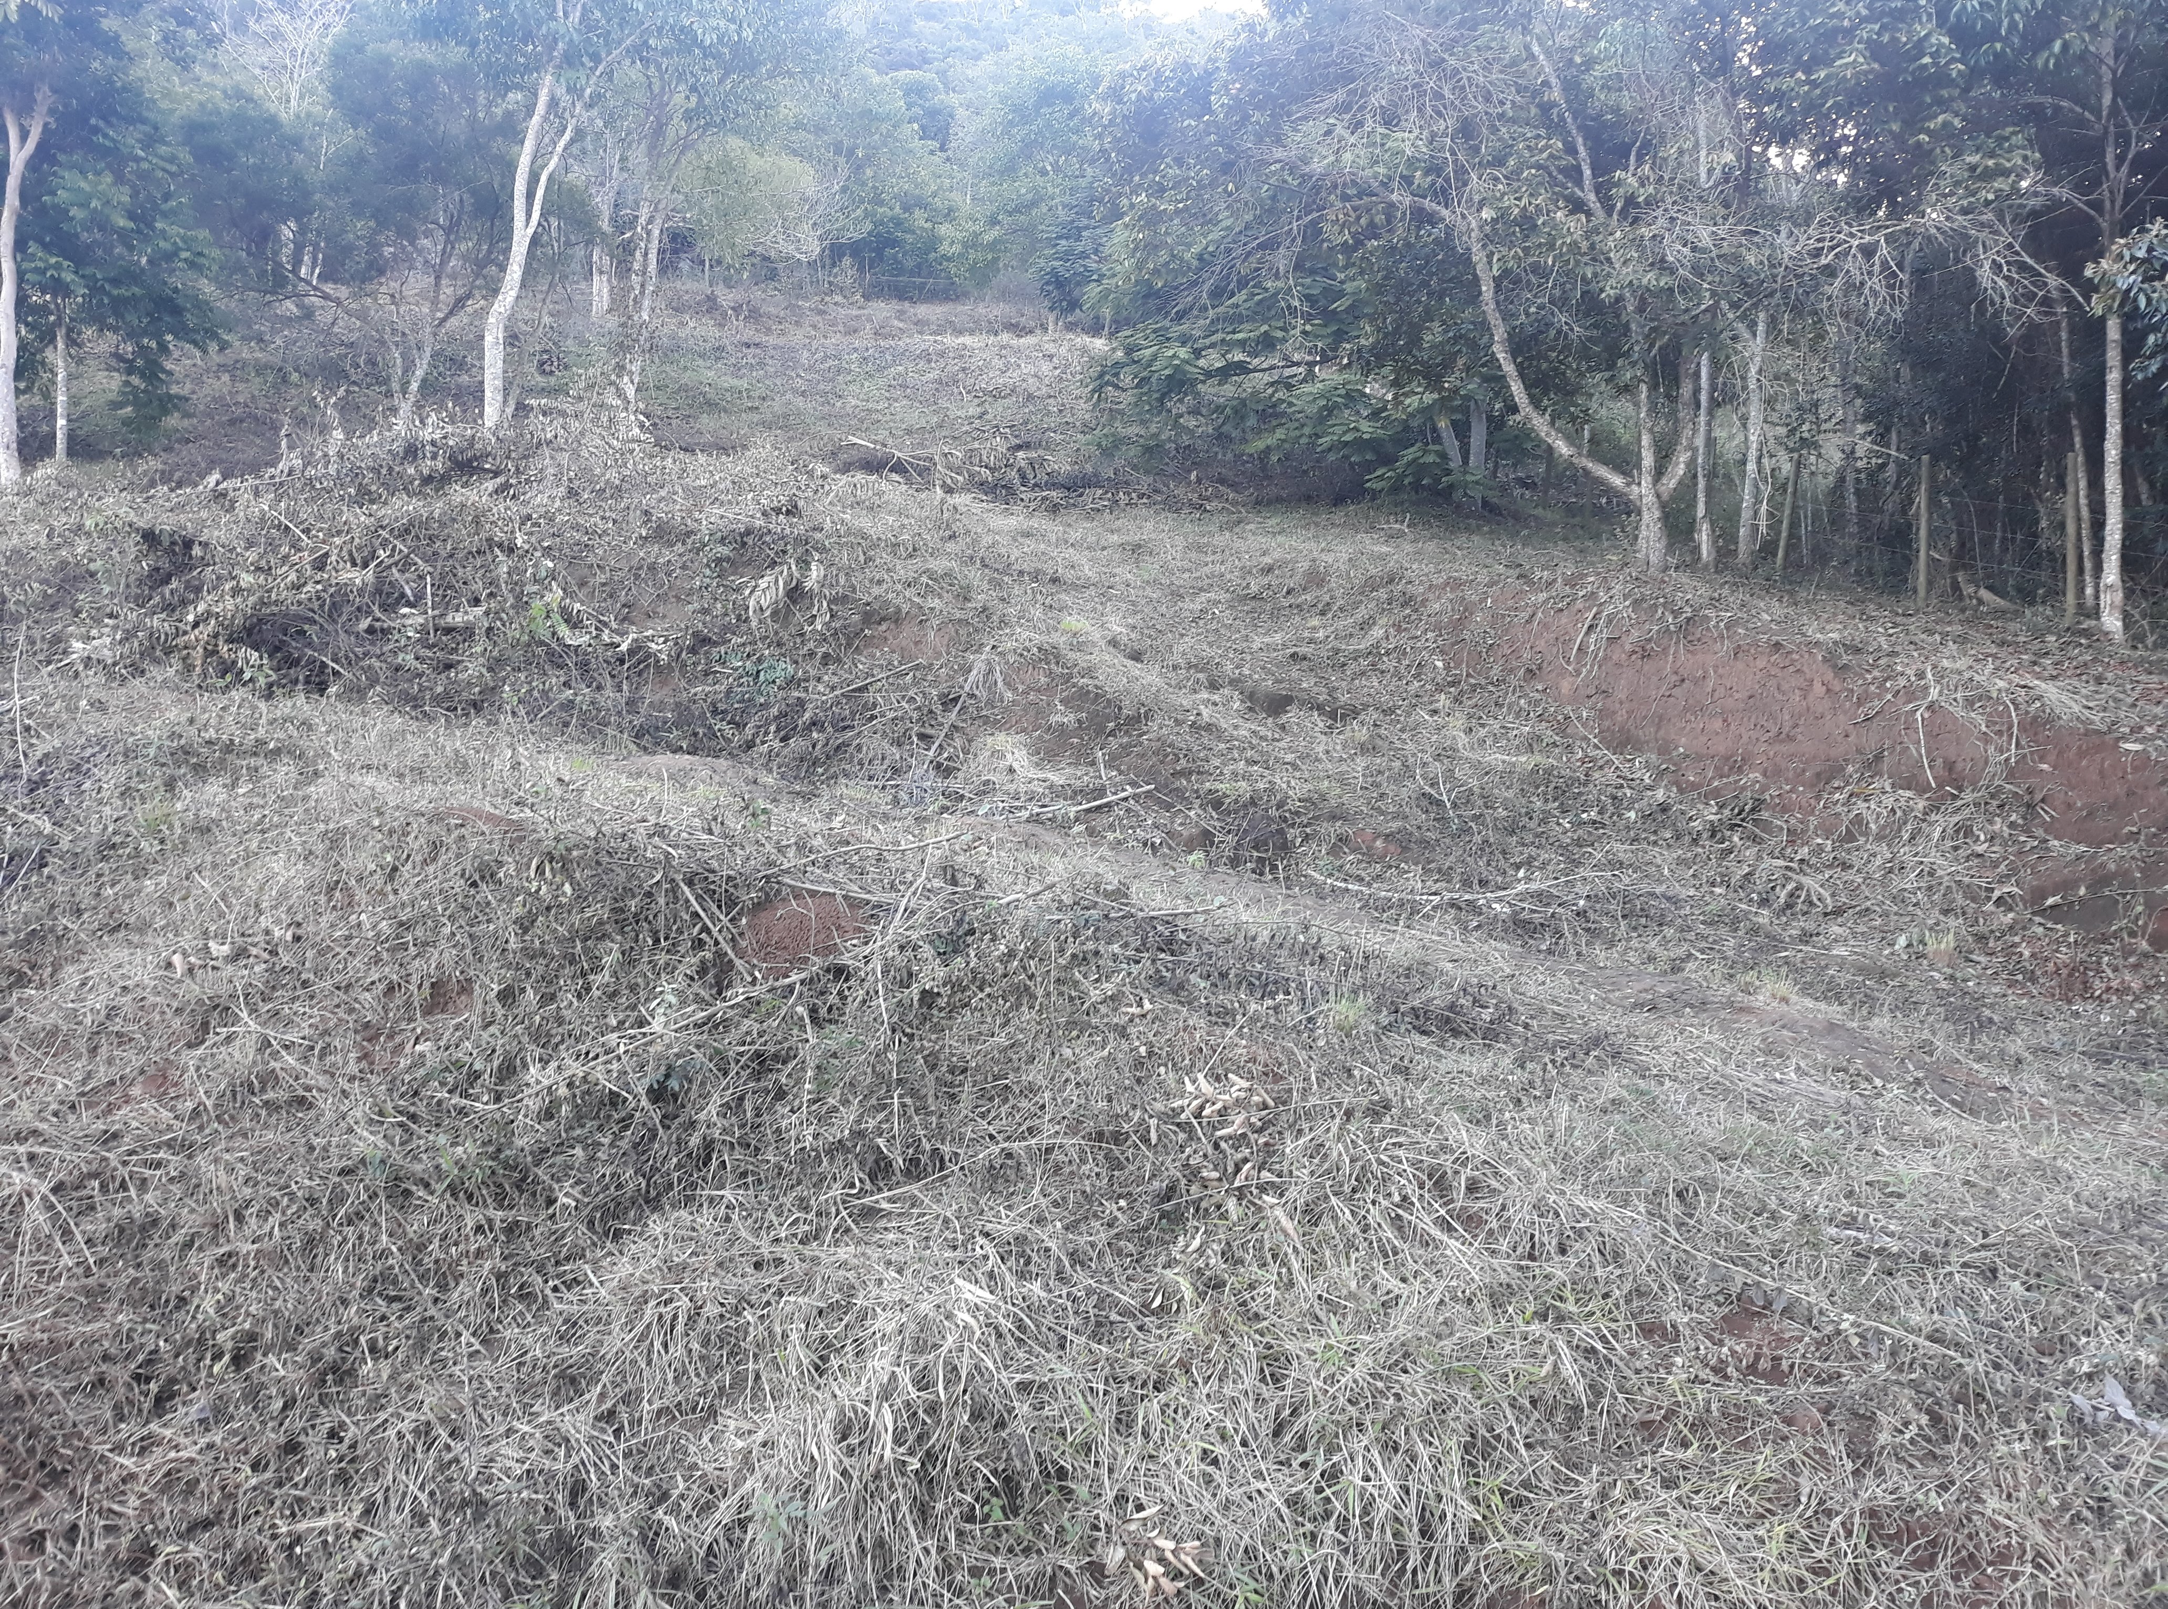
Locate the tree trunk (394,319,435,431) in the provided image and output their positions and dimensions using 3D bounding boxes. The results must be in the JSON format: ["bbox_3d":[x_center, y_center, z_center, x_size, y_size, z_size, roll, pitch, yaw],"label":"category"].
[{"bbox_3d":[-8.110,-5.205,20.500,0.498,1.355,0.350,0,2,0],"label":"tree trunk"}]

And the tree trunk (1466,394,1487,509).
[{"bbox_3d":[5.693,-5.116,24.500,0.262,1.669,0.250,0,2,0],"label":"tree trunk"}]

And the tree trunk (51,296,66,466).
[{"bbox_3d":[-11.826,-4.883,19.500,0.152,1.973,0.150,0,2,0],"label":"tree trunk"}]

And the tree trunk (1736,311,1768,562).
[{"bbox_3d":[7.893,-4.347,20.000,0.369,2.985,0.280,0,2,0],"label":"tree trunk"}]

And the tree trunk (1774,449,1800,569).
[{"bbox_3d":[8.448,-3.518,20.300,0.316,1.444,0.200,0,2,0],"label":"tree trunk"}]

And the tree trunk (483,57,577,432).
[{"bbox_3d":[-6.396,-6.465,19.500,1.061,4.316,0.700,0,2,0],"label":"tree trunk"}]

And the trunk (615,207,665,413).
[{"bbox_3d":[-6.036,-6.738,23.000,0.648,2.903,0.450,0,2,0],"label":"trunk"}]

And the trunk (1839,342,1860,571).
[{"bbox_3d":[9.497,-4.280,21.000,0.245,2.776,0.220,0,2,0],"label":"trunk"}]

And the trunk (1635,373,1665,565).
[{"bbox_3d":[6.356,-3.749,19.000,0.314,2.189,0.300,0,2,0],"label":"trunk"}]

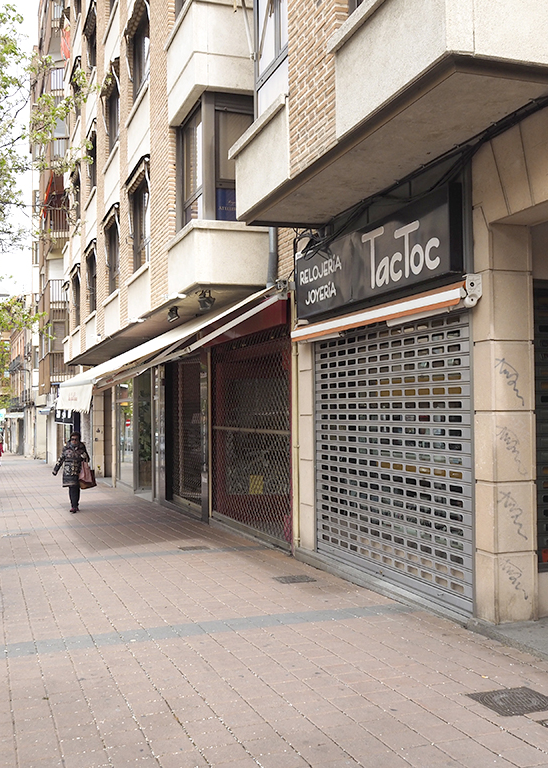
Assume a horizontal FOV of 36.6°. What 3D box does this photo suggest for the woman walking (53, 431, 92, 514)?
[{"bbox_3d":[-4.160,1.798,17.016,0.750,1.630,0.450,0,-2,-13],"label":"woman walking"}]

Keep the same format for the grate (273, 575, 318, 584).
[{"bbox_3d":[0.211,1.997,8.404,0.380,0.030,0.380,0,-4,-19],"label":"grate"}]

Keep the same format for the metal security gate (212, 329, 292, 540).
[{"bbox_3d":[-0.411,0.694,12.008,0.120,2.770,3.920,0,-2,-19],"label":"metal security gate"}]

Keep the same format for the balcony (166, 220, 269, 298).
[{"bbox_3d":[-0.817,-1.668,11.571,1.000,0.830,1.750,0,-2,-19],"label":"balcony"}]

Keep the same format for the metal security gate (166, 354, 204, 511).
[{"bbox_3d":[-1.694,0.858,15.755,0.120,2.750,2.770,0,-2,-19],"label":"metal security gate"}]

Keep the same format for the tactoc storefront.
[{"bbox_3d":[0.842,0.166,8.103,0.320,3.350,3.820,0,-2,-19],"label":"tactoc storefront"}]

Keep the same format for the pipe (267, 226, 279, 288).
[{"bbox_3d":[-0.012,-1.606,10.608,0.120,0.820,0.120,0,-2,-19],"label":"pipe"}]

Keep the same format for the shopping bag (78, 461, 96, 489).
[{"bbox_3d":[-3.820,1.854,16.966,0.340,0.550,0.200,0,-2,-13],"label":"shopping bag"}]

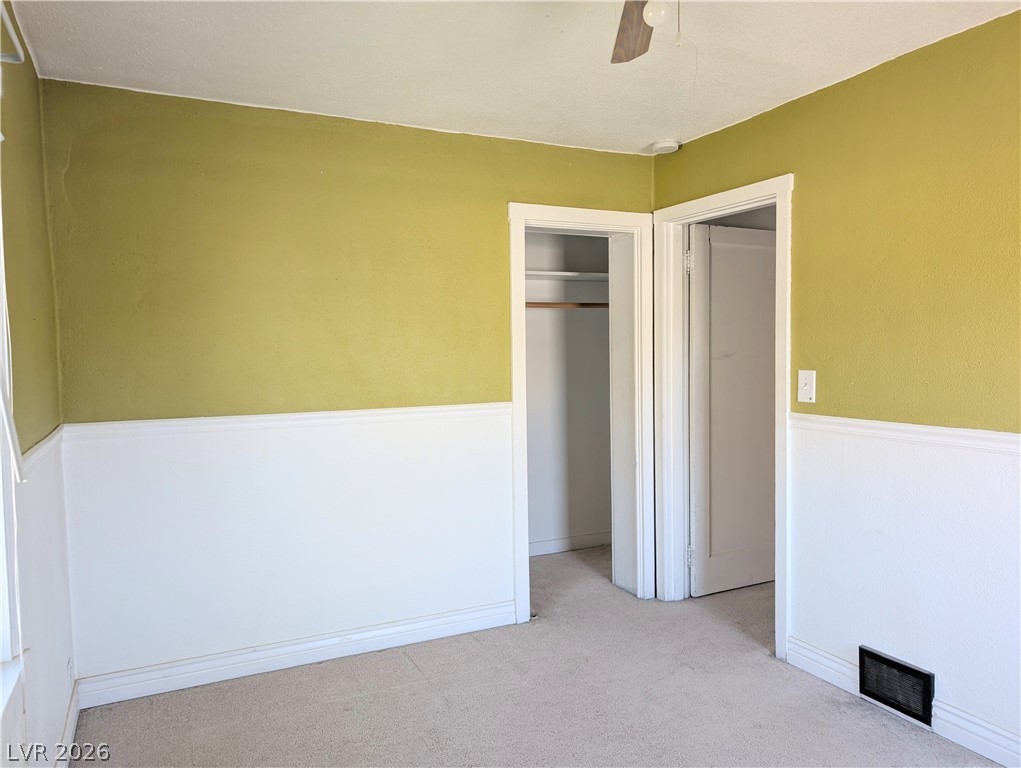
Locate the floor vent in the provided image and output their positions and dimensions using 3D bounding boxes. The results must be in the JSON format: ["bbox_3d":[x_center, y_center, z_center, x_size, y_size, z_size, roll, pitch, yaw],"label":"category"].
[{"bbox_3d":[1.453,1.132,2.673,0.030,0.190,0.295,-2,3,-26],"label":"floor vent"}]

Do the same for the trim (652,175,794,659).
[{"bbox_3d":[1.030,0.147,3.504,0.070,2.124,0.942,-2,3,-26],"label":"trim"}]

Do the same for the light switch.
[{"bbox_3d":[1.256,0.012,3.002,0.018,0.136,0.092,-2,3,-26],"label":"light switch"}]

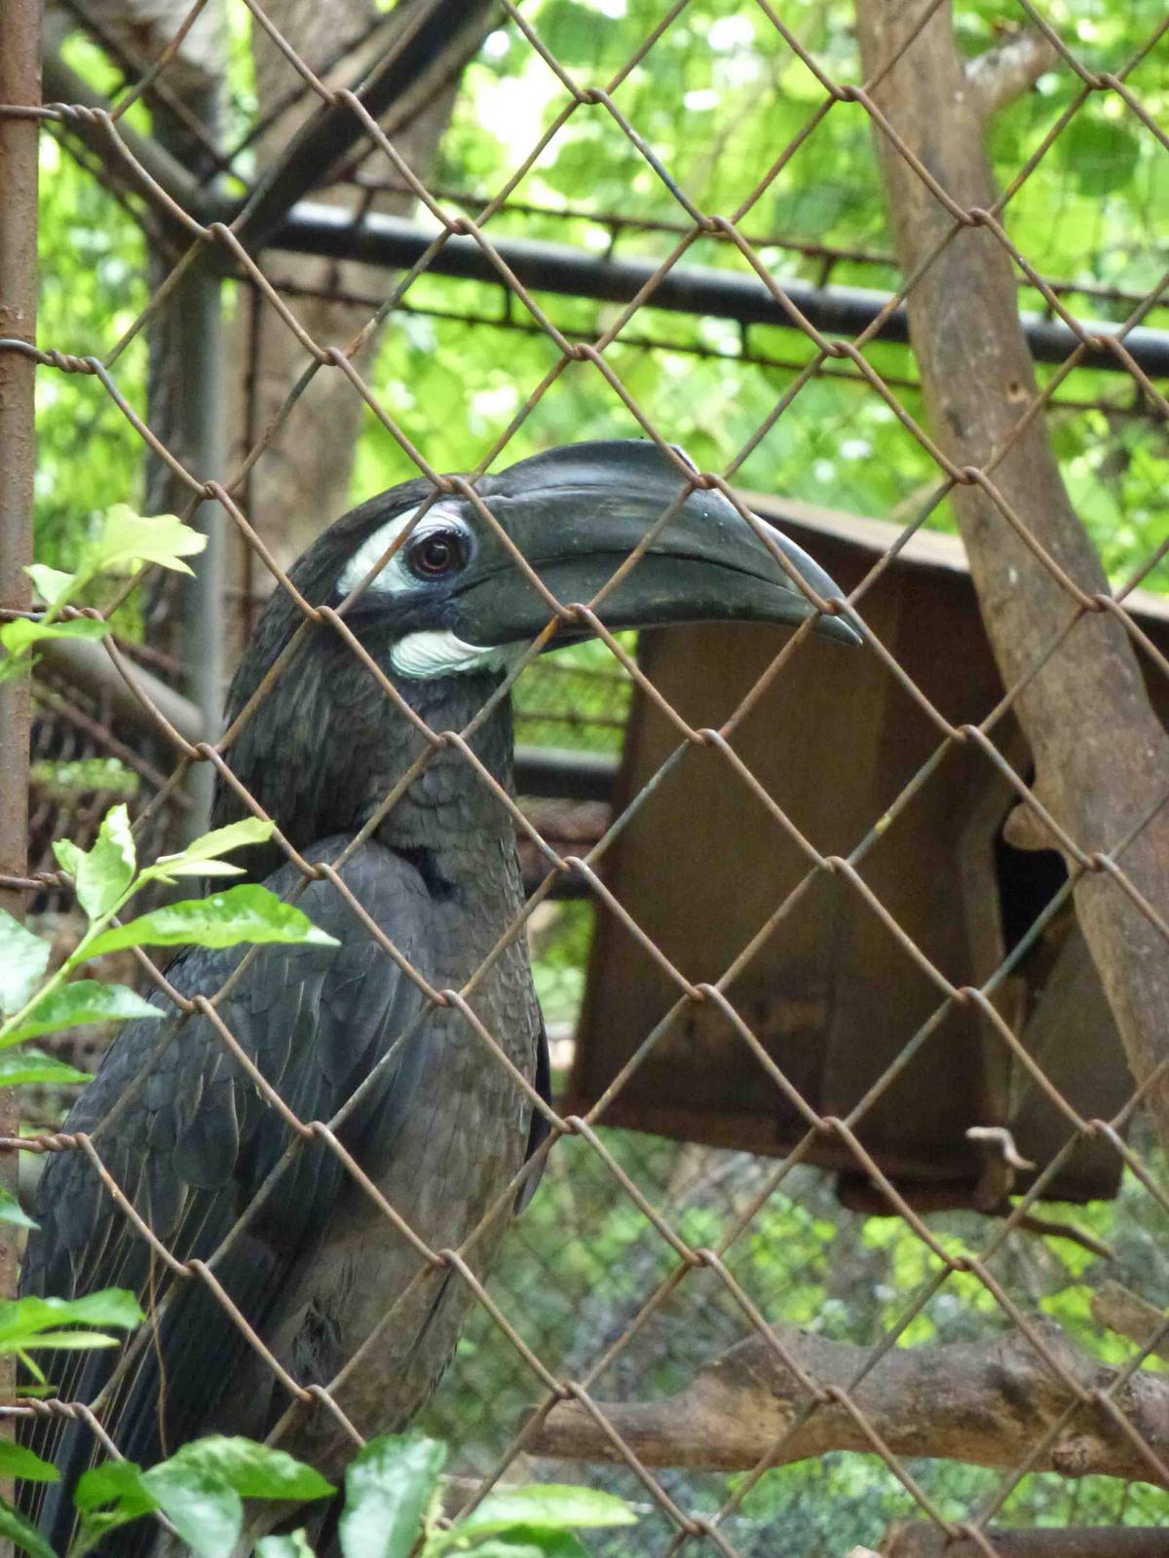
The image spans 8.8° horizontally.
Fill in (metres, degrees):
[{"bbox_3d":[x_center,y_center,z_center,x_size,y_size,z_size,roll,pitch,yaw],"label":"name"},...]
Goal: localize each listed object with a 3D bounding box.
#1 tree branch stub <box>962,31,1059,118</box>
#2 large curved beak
[{"bbox_3d":[0.220,-0.363,3.900,0.057,0.027,0.027,-35,0,9],"label":"tree branch stub"},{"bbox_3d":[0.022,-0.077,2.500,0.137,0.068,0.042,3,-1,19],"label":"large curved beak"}]

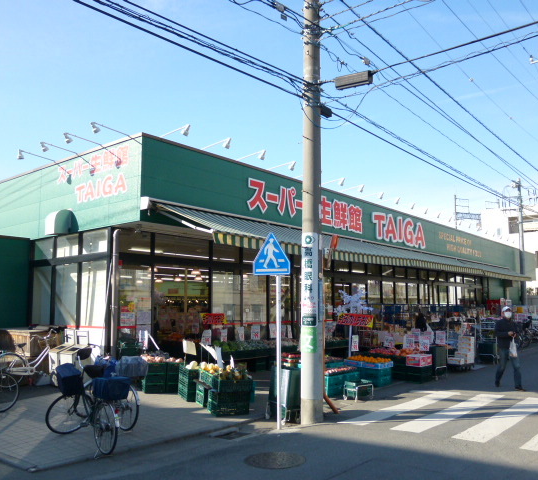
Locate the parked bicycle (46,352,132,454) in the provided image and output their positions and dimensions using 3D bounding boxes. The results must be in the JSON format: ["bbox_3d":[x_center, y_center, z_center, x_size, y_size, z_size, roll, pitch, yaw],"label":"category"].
[{"bbox_3d":[-2.380,2.165,7.136,0.620,1.100,1.740,7,-10,-44],"label":"parked bicycle"}]

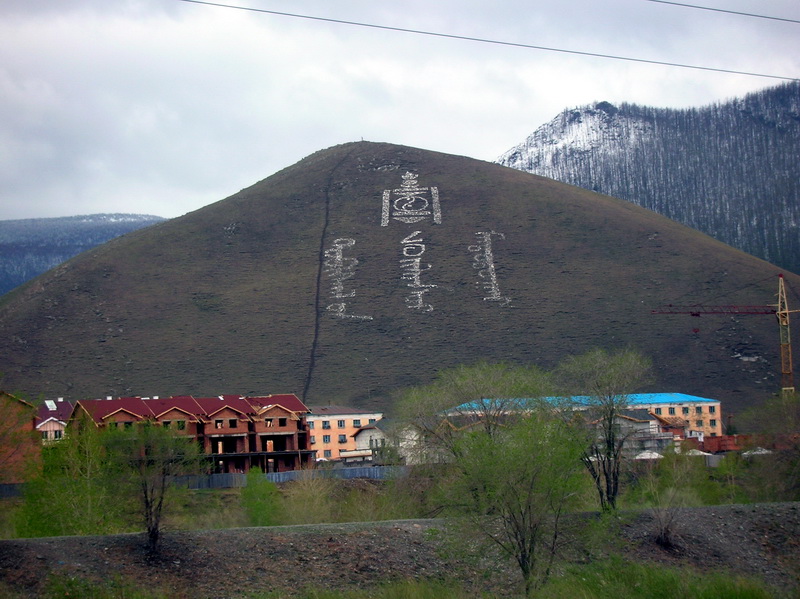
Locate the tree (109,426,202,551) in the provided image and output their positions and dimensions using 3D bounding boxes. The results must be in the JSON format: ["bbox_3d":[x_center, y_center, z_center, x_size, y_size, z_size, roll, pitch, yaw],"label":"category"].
[{"bbox_3d":[-10.421,7.980,100.000,3.900,5.400,3.800,-3,-3,0],"label":"tree"}]

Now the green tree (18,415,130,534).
[{"bbox_3d":[-16.175,8.666,116.000,5.400,6.200,5.000,-3,-3,0],"label":"green tree"}]

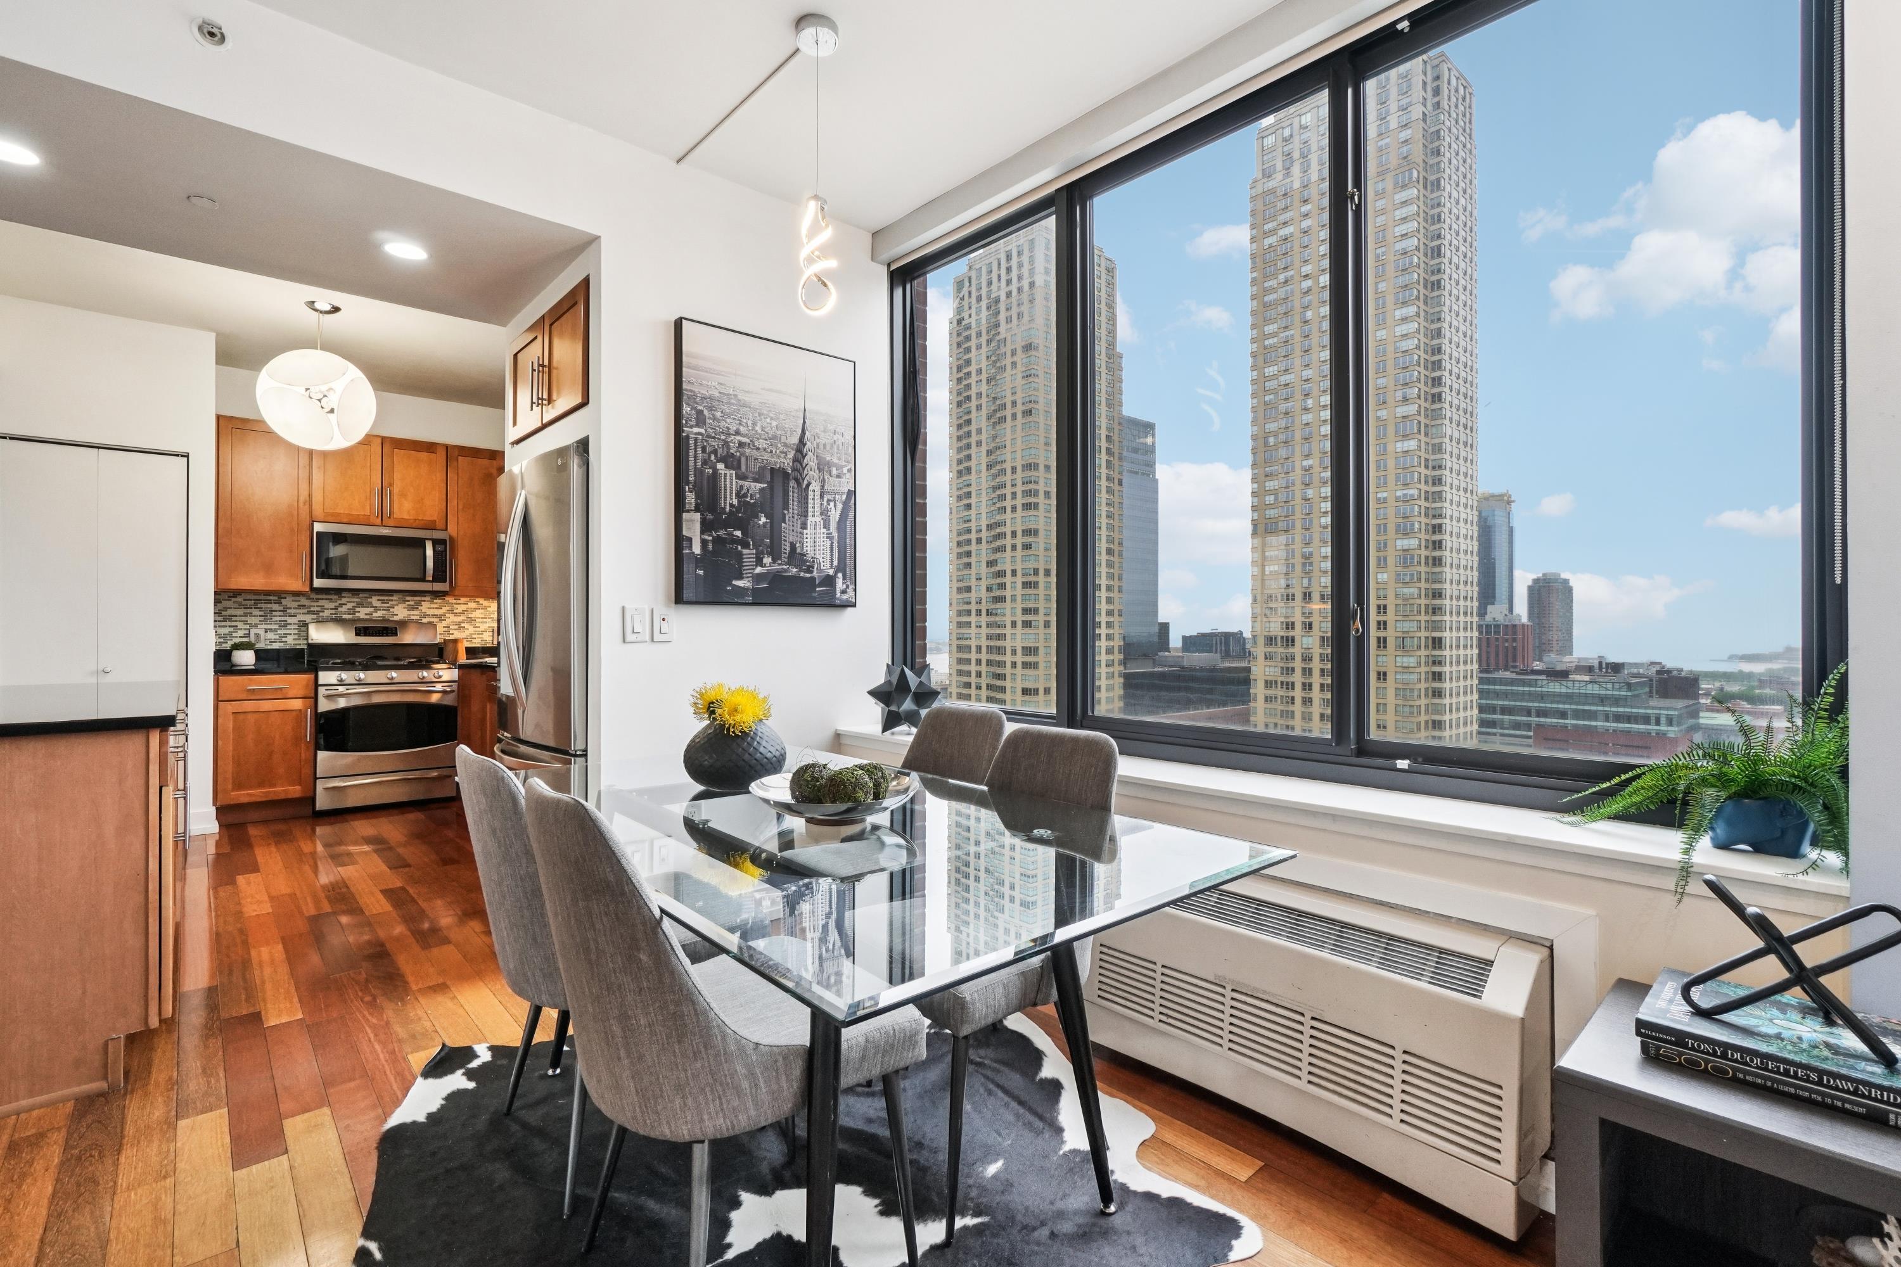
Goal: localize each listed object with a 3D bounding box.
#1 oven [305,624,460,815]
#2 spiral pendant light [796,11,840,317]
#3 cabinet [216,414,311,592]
[{"bbox_3d":[-3.912,0.553,5.467,0.762,1.200,0.690,0,0,-40],"label":"oven"},{"bbox_3d":[-0.376,-1.297,2.226,0.120,0.810,0.120,0,0,0],"label":"spiral pendant light"},{"bbox_3d":[-4.481,-0.815,5.175,0.455,1.080,0.330,0,0,-40],"label":"cabinet"}]

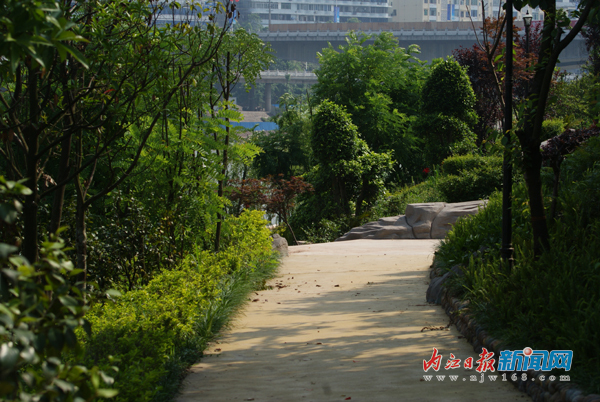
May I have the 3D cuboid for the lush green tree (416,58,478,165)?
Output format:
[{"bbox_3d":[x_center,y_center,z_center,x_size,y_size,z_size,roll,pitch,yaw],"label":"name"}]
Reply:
[{"bbox_3d":[3.160,-1.880,40.000,1.300,2.320,1.300,0,1,0],"label":"lush green tree"}]

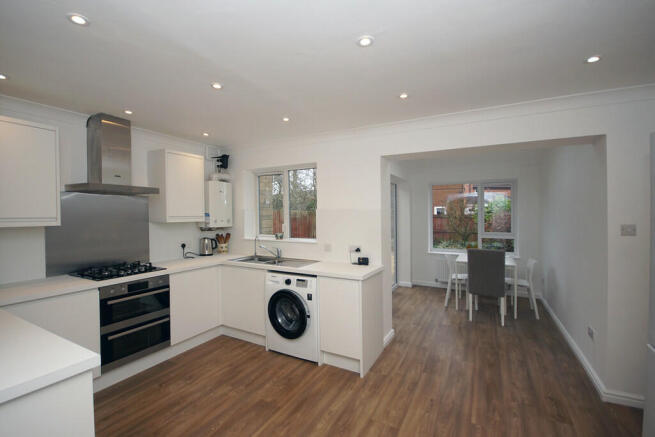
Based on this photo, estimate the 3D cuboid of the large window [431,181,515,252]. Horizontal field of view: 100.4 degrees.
[{"bbox_3d":[2.667,-0.015,5.108,1.385,1.340,0.100,0,1,27],"label":"large window"}]

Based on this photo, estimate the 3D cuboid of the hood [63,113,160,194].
[{"bbox_3d":[-2.035,-0.609,2.618,0.500,0.725,0.590,0,1,30],"label":"hood"}]

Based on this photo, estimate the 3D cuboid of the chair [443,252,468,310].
[{"bbox_3d":[2.099,0.979,4.322,0.475,0.785,0.390,0,1,27],"label":"chair"}]

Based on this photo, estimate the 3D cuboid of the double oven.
[{"bbox_3d":[-1.938,0.921,2.604,0.565,0.721,0.580,0,1,30],"label":"double oven"}]

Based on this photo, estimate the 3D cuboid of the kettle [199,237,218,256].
[{"bbox_3d":[-1.592,0.379,3.652,0.235,0.235,0.165,-1,1,-29],"label":"kettle"}]

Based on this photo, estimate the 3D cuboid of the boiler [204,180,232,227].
[{"bbox_3d":[-1.550,-0.191,3.742,0.280,0.595,0.375,0,1,30],"label":"boiler"}]

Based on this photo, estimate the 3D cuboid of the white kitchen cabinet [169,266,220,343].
[{"bbox_3d":[-1.666,0.911,3.111,0.580,0.721,0.570,0,1,30],"label":"white kitchen cabinet"}]

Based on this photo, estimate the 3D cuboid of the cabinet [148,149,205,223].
[{"bbox_3d":[-1.784,-0.356,3.253,0.330,0.800,0.470,0,1,30],"label":"cabinet"}]

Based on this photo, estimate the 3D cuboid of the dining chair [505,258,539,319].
[{"bbox_3d":[2.805,0.976,3.990,0.440,0.790,0.450,0,1,30],"label":"dining chair"}]

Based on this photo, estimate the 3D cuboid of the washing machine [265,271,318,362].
[{"bbox_3d":[-0.243,0.986,3.005,0.604,0.848,0.565,0,1,27],"label":"washing machine"}]

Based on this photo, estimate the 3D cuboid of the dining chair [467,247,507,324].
[{"bbox_3d":[2.207,0.897,3.802,0.440,0.960,0.550,0,1,30],"label":"dining chair"}]

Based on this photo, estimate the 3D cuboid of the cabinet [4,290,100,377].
[{"bbox_3d":[-2.244,0.931,2.128,0.580,0.721,0.550,0,1,30],"label":"cabinet"}]

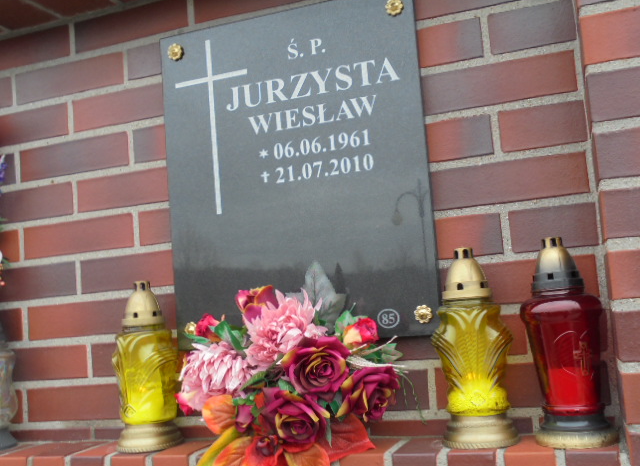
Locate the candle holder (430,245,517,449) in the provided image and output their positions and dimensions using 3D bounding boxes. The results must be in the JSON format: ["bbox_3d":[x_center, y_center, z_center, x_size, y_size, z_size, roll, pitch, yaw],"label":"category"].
[{"bbox_3d":[0.219,0.161,1.020,0.114,0.275,0.111,-6,-5,11],"label":"candle holder"}]

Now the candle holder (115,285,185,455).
[{"bbox_3d":[-0.295,0.221,1.195,0.112,0.275,0.111,-8,-6,31],"label":"candle holder"}]

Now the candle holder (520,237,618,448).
[{"bbox_3d":[0.341,0.145,0.973,0.110,0.277,0.110,-5,-5,0],"label":"candle holder"}]

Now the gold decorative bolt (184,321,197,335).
[{"bbox_3d":[-0.214,0.162,1.178,0.028,0.028,0.012,-7,-6,19],"label":"gold decorative bolt"}]

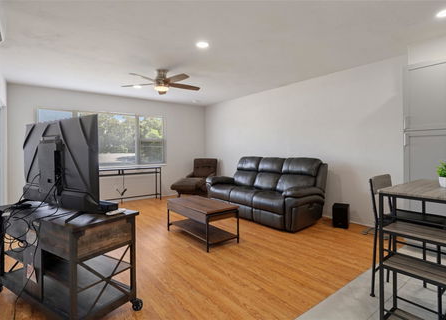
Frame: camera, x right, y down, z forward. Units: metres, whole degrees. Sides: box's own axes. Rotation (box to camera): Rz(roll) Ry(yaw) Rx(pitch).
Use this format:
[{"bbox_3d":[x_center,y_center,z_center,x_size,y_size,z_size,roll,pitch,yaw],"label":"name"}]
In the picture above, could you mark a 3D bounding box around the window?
[{"bbox_3d":[-2.573,-0.458,5.186,2.622,1.180,0.100,-1,3,-33],"label":"window"}]

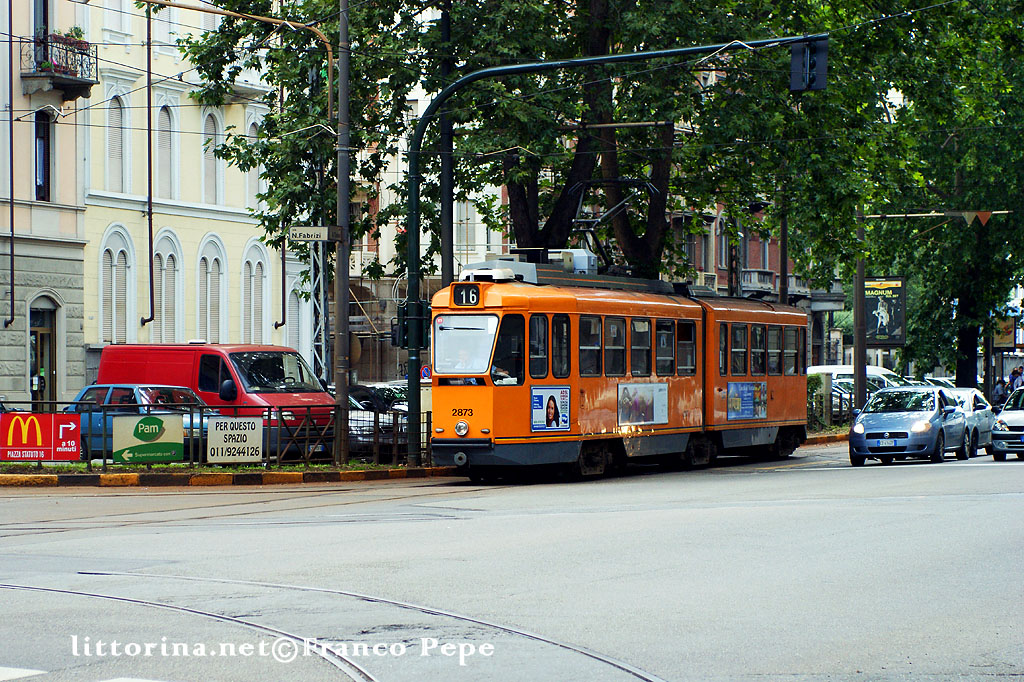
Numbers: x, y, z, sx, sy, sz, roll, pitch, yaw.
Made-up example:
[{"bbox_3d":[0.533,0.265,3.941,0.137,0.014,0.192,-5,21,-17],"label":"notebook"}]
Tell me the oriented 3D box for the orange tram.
[{"bbox_3d":[2.499,0.590,48.828,2.150,3.450,17.000,-1,-1,23],"label":"orange tram"}]

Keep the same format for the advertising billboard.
[{"bbox_3d":[10.783,-0.859,75.000,1.530,2.060,0.200,-1,-1,22],"label":"advertising billboard"}]

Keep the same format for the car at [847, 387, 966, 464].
[{"bbox_3d":[7.589,1.561,48.496,1.690,1.490,4.030,-1,-1,21],"label":"car"}]

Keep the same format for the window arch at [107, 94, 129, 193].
[{"bbox_3d":[-11.367,-5.634,73.063,0.300,2.829,1.304,-1,-1,22],"label":"window arch"}]

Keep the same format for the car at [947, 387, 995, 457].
[{"bbox_3d":[9.029,1.648,53.069,1.700,1.440,4.100,-1,-1,21],"label":"car"}]

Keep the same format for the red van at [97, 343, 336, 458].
[{"bbox_3d":[-5.053,1.121,45.090,2.000,2.150,5.150,0,-1,-42],"label":"red van"}]

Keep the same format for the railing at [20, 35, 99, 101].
[{"bbox_3d":[-10.978,-6.617,62.113,0.950,1.292,2.094,-1,-1,21],"label":"railing"}]

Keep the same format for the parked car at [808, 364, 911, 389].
[{"bbox_3d":[11.611,1.694,81.484,4.250,1.830,1.720,-1,-1,31],"label":"parked car"}]

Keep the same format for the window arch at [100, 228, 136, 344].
[{"bbox_3d":[-10.090,-1.491,65.518,0.300,3.085,1.893,-1,-1,21],"label":"window arch"}]

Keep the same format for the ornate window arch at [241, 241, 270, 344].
[{"bbox_3d":[-8.202,-1.555,80.882,0.300,3.461,2.042,-1,-1,22],"label":"ornate window arch"}]

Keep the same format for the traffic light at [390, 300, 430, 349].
[{"bbox_3d":[-1.727,-0.276,43.711,0.580,0.826,0.380,-1,-1,22],"label":"traffic light"}]

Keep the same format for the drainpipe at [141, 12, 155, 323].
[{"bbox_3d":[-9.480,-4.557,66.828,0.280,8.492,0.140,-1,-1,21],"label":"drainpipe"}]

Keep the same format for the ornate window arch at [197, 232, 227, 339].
[{"bbox_3d":[-9.258,-1.573,78.240,0.300,3.455,2.070,-1,-1,22],"label":"ornate window arch"}]

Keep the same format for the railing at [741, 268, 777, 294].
[{"bbox_3d":[12.525,-3.014,130.986,1.050,1.063,2.931,-1,-1,22],"label":"railing"}]

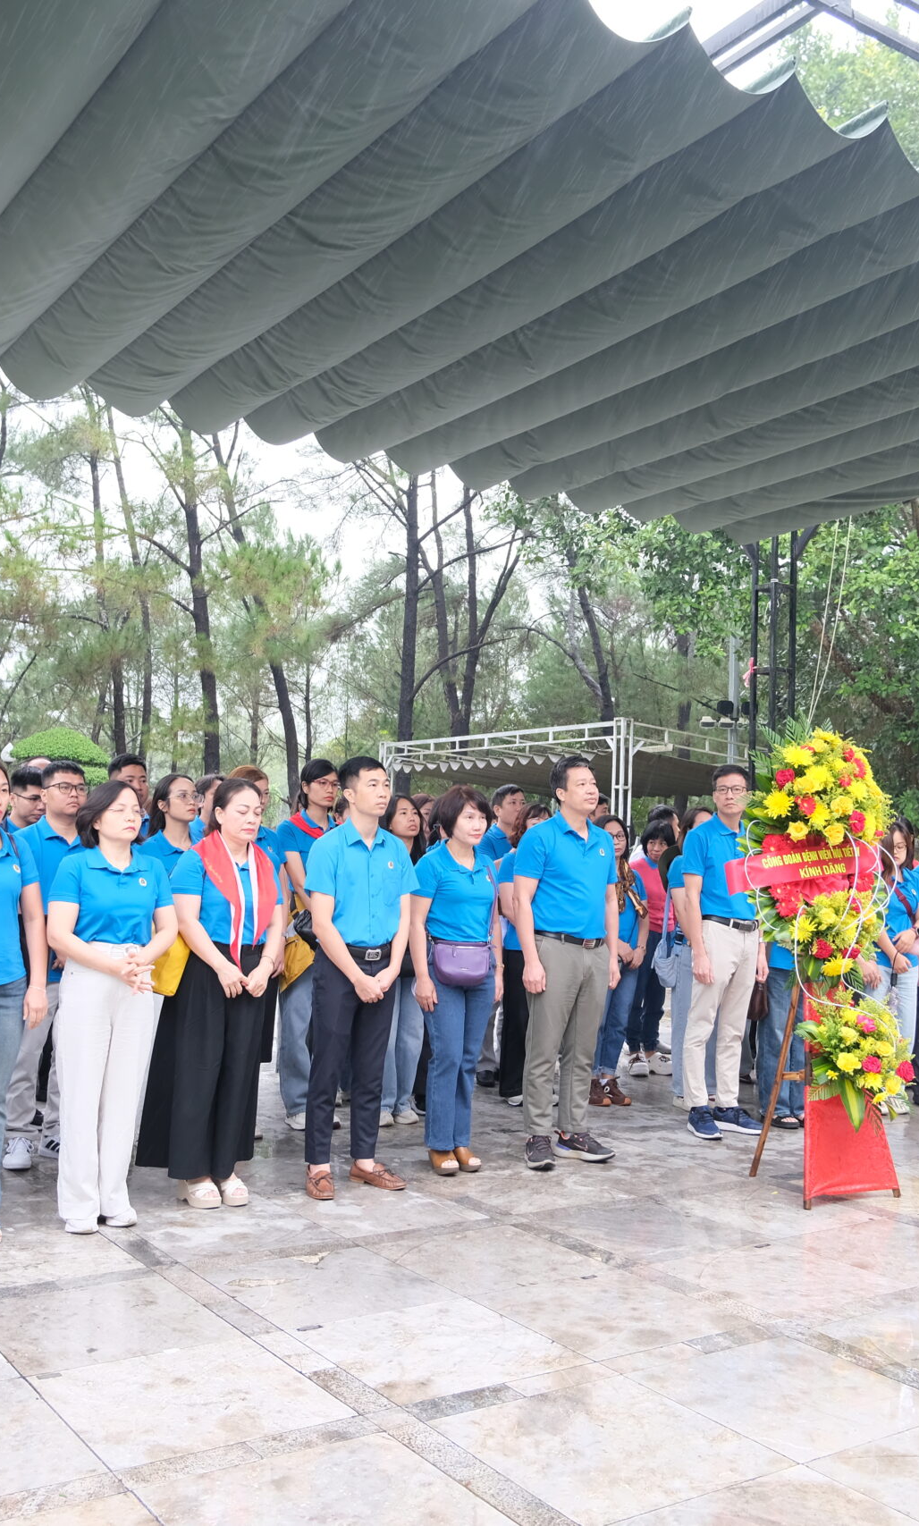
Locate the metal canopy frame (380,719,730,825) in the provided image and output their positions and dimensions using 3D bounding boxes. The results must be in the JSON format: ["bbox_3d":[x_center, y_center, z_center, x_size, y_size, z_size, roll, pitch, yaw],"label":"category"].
[{"bbox_3d":[3.103,1.230,27.663,5.980,3.400,7.038,4,-4,-34],"label":"metal canopy frame"}]

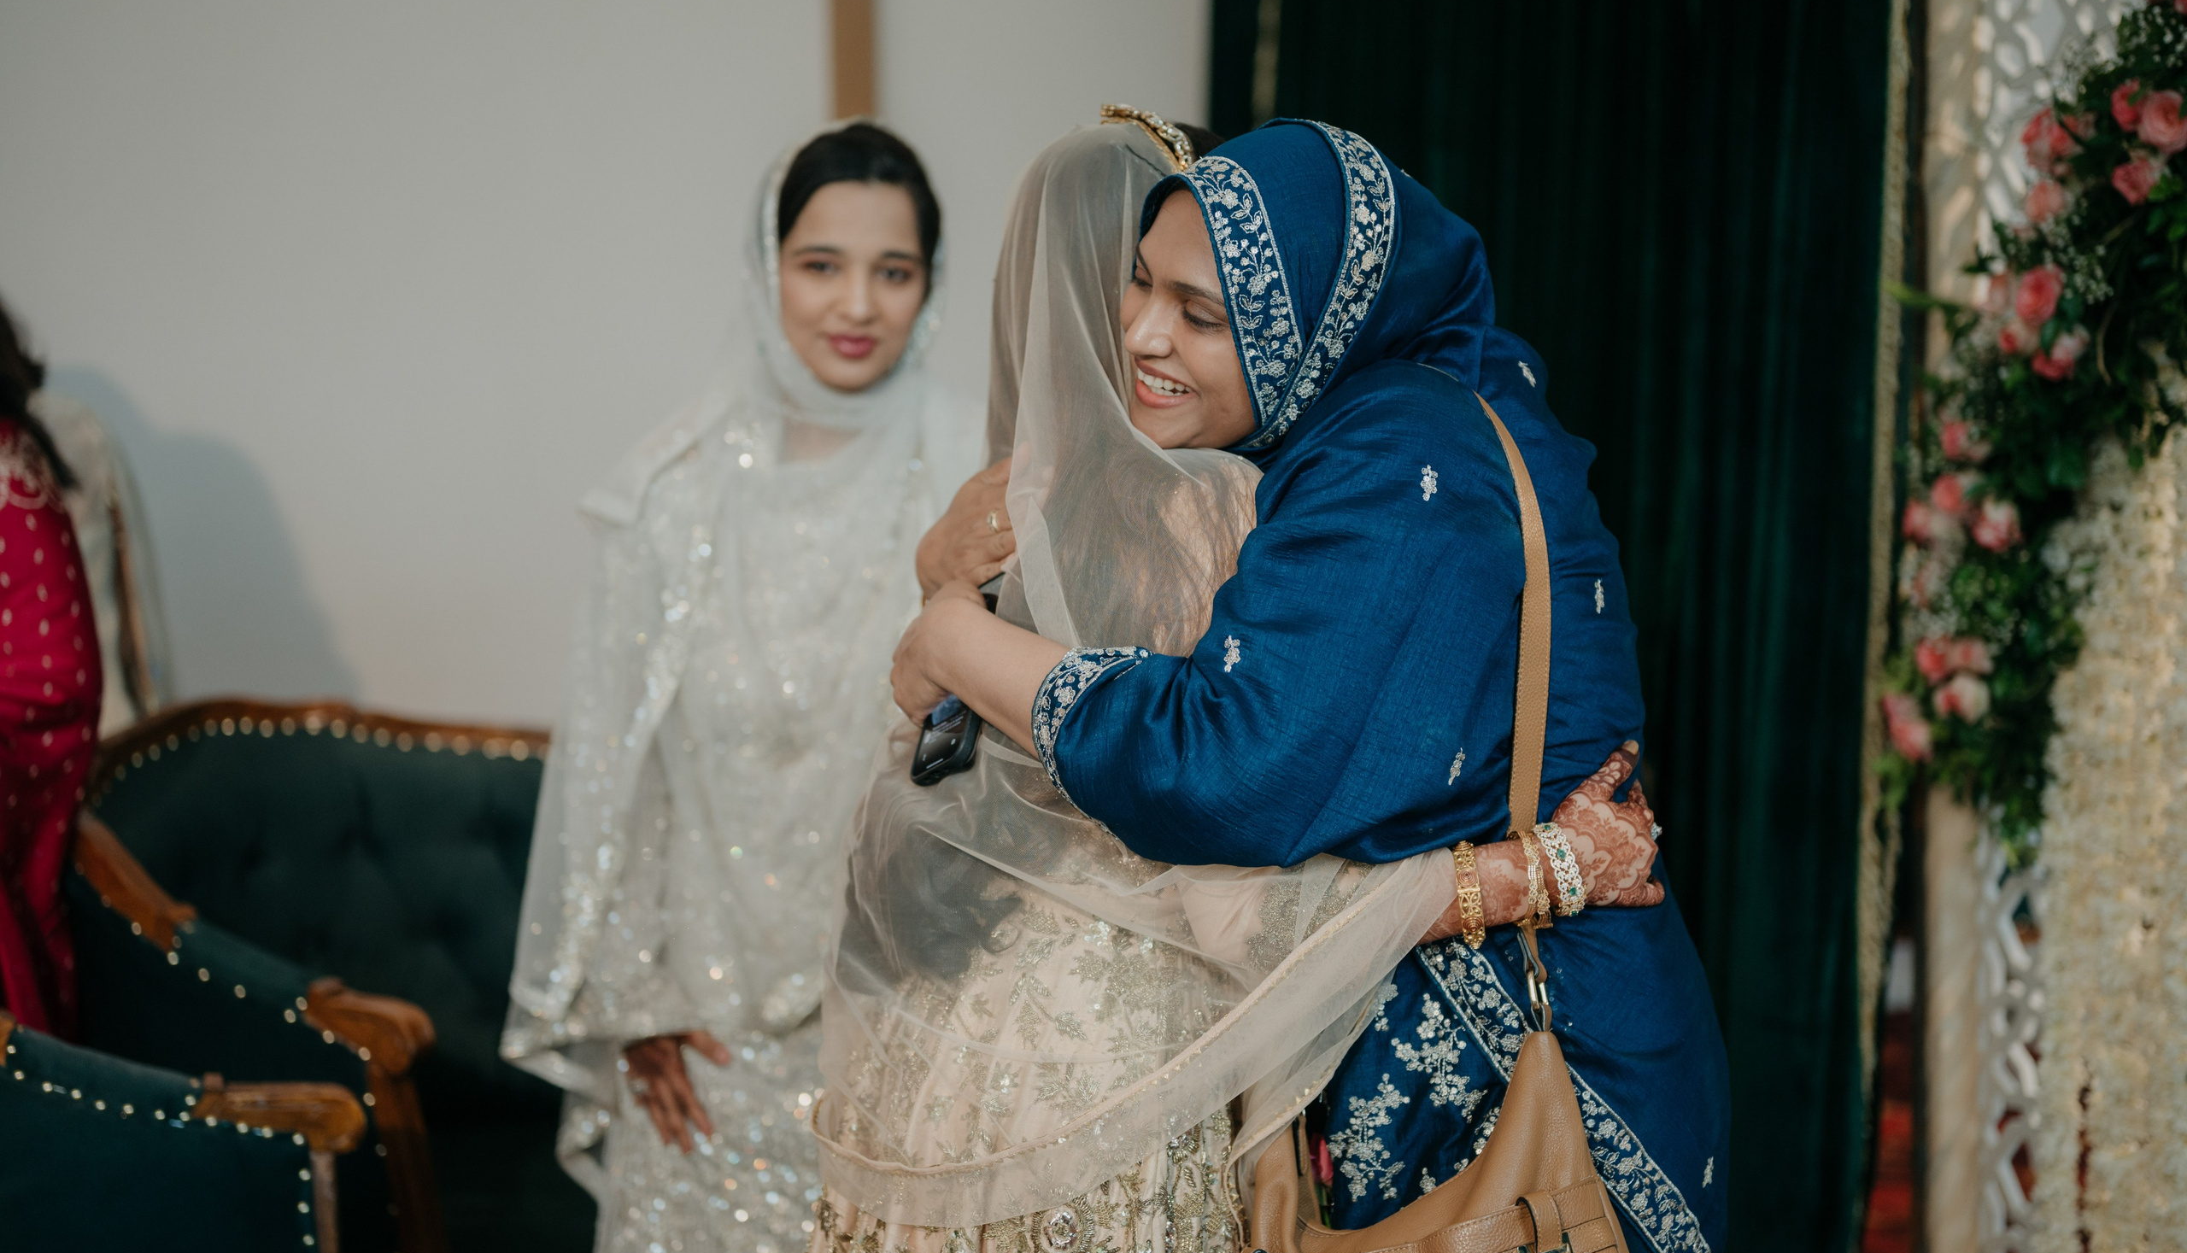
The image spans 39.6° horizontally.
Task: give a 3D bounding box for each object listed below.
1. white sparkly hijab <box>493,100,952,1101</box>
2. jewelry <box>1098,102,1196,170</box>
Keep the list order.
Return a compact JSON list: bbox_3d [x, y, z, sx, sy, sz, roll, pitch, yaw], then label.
[{"bbox_3d":[-0.295,-0.015,2.620,0.440,0.850,0.340,0,0,-12],"label":"white sparkly hijab"},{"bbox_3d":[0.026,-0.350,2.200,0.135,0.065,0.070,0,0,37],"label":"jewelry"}]

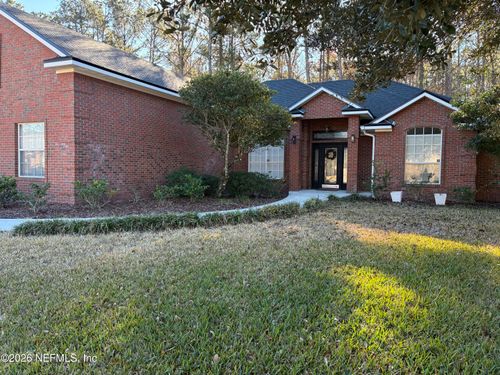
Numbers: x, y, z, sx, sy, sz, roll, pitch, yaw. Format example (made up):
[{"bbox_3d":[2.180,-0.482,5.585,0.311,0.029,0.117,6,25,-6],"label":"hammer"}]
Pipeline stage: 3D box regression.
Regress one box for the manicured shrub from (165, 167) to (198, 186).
[{"bbox_3d":[-2.426,-0.266,13.300,1.200,0.980,1.000,1,3,0],"label":"manicured shrub"}]

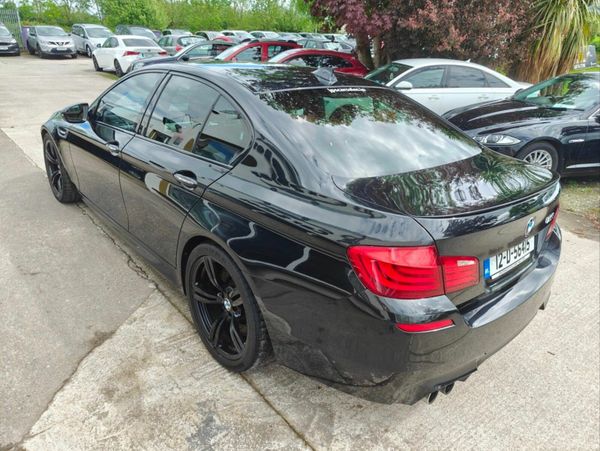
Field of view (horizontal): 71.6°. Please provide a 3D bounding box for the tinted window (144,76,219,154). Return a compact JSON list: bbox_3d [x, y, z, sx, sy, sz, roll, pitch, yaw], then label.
[{"bbox_3d":[-0.699,-0.655,2.431,0.670,0.420,0.060,27,6,42],"label":"tinted window"}]

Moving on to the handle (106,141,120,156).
[{"bbox_3d":[-1.256,-0.512,2.804,0.055,0.045,0.225,-15,30,-40],"label":"handle"}]

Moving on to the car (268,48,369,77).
[{"bbox_3d":[-0.088,-4.884,13.360,4.250,1.490,1.780,1,23,-8],"label":"car"}]

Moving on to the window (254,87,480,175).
[{"bbox_3d":[0.425,-0.583,2.267,1.200,0.110,0.780,-15,51,-40],"label":"window"}]

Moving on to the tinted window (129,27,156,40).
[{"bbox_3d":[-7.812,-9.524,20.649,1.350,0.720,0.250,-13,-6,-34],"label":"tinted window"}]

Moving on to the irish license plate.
[{"bbox_3d":[0.960,0.122,1.856,0.520,0.112,0.020,-16,31,-39],"label":"irish license plate"}]

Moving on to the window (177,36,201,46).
[{"bbox_3d":[-4.756,-8.052,18.247,1.150,0.520,0.140,-13,-3,-34],"label":"window"}]

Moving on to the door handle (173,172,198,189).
[{"bbox_3d":[-0.578,-0.223,2.112,0.055,0.045,0.225,-15,30,-40],"label":"door handle"}]

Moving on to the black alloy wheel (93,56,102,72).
[{"bbox_3d":[-8.576,-6.911,17.730,0.230,0.650,0.650,-16,30,-35],"label":"black alloy wheel"}]

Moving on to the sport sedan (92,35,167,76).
[{"bbox_3d":[-7.221,-7.173,17.600,1.810,1.430,4.660,-15,30,-38],"label":"sport sedan"}]

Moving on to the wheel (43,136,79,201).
[{"bbox_3d":[-2.305,-0.584,4.158,0.270,0.690,0.690,-15,30,-40],"label":"wheel"}]

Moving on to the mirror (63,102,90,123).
[{"bbox_3d":[-1.664,-0.838,3.086,0.230,0.160,0.160,-15,30,-40],"label":"mirror"}]

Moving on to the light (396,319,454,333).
[{"bbox_3d":[0.465,0.364,1.525,0.250,0.042,0.045,-3,24,-17],"label":"light"}]

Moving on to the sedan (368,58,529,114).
[{"bbox_3d":[2.428,-2.736,8.816,4.860,1.455,1.860,0,24,-10],"label":"sedan"}]

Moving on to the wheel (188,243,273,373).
[{"bbox_3d":[-0.310,0.392,2.195,0.295,0.685,0.685,-15,30,-40],"label":"wheel"}]

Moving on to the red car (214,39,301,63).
[{"bbox_3d":[-1.987,-5.937,15.349,4.350,1.690,1.810,-3,24,-16],"label":"red car"}]

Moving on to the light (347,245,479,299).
[{"bbox_3d":[0.432,0.153,1.515,0.520,0.190,0.210,-7,25,-23],"label":"light"}]

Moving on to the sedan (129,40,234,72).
[{"bbox_3d":[-3.130,-5.331,13.968,4.700,1.440,1.830,-4,25,-16],"label":"sedan"}]

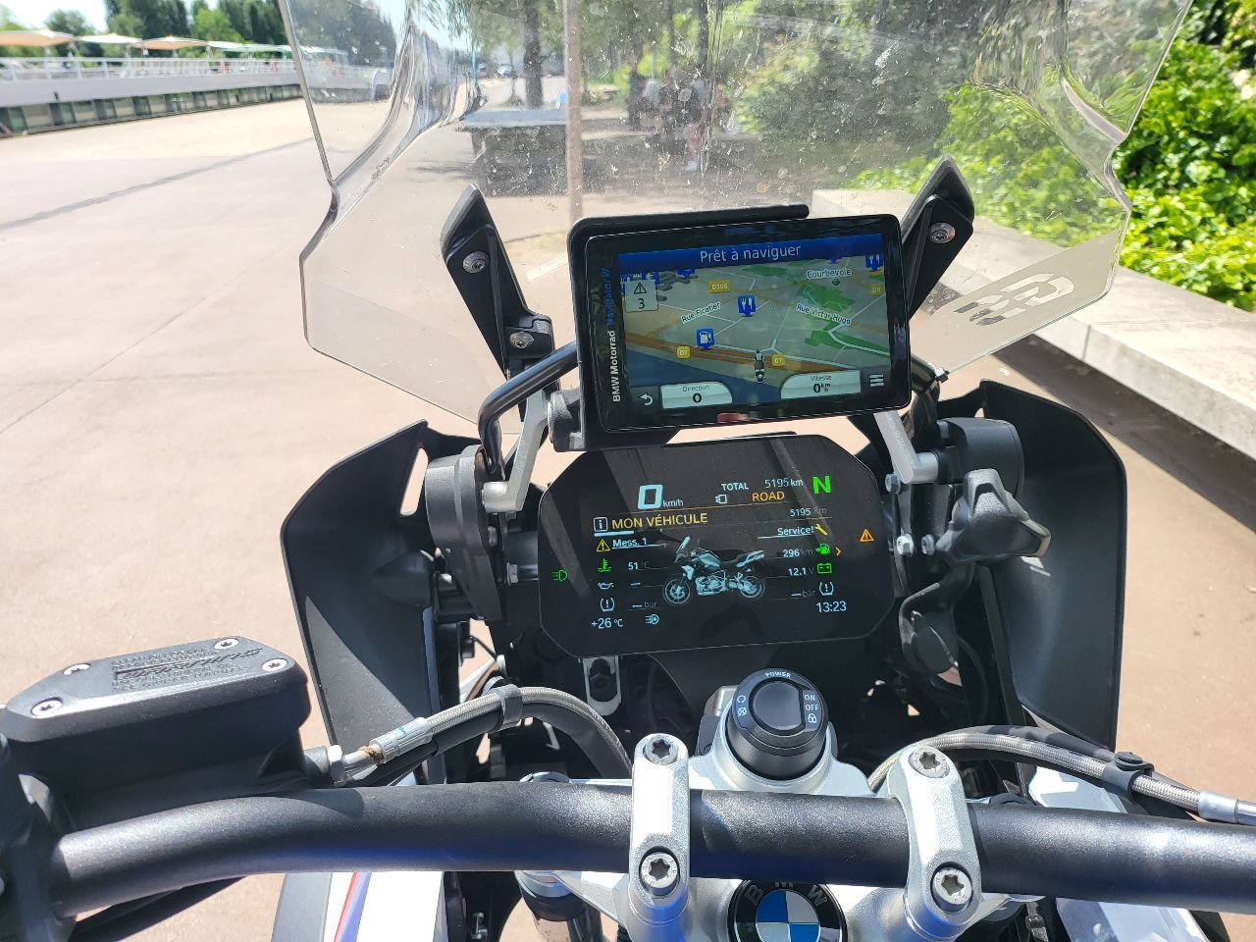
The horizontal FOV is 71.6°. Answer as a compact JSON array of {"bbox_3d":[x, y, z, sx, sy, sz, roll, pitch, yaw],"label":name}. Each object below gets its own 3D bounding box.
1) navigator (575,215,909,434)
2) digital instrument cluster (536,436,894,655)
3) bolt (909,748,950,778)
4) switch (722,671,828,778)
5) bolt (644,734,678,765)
[{"bbox_3d":[0.052,-0.064,0.383,0.139,0.085,0.027,-5,4,-1],"label":"navigator"},{"bbox_3d":[0.045,0.041,0.474,0.184,0.110,0.030,-4,-12,2],"label":"digital instrument cluster"},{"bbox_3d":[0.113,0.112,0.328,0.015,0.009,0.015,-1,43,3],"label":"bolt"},{"bbox_3d":[0.069,0.118,0.400,0.046,0.030,0.046,-2,44,2],"label":"switch"},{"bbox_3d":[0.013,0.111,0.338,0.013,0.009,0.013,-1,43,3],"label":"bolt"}]

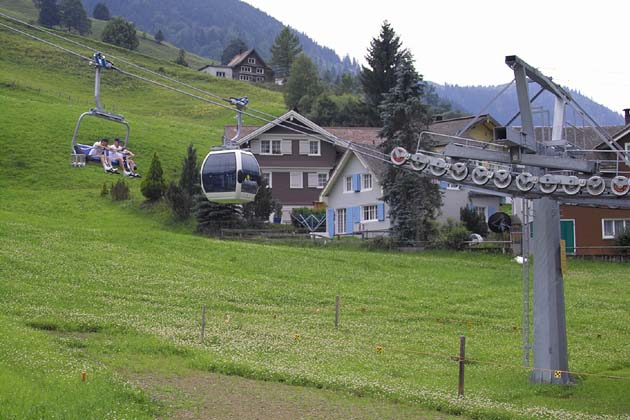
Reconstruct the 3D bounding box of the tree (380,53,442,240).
[{"bbox_3d":[6.837,-4.498,68.000,4.390,14.110,4.390,0,-2,0],"label":"tree"}]

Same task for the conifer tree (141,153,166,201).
[{"bbox_3d":[-11.964,-2.482,70.000,1.950,3.550,1.950,0,-4,0],"label":"conifer tree"}]

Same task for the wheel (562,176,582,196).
[{"bbox_3d":[7.102,-0.665,26.080,0.520,0.520,0.120,-2,-4,25],"label":"wheel"}]

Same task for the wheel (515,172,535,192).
[{"bbox_3d":[5.921,-0.781,26.630,0.520,0.520,0.120,-2,-4,25],"label":"wheel"}]

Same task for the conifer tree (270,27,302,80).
[{"bbox_3d":[-7.390,-40.708,245.000,8.200,13.800,8.200,0,-4,0],"label":"conifer tree"}]

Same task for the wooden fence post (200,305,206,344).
[{"bbox_3d":[-3.579,3.672,30.300,0.100,1.270,0.100,3,-4,0],"label":"wooden fence post"}]

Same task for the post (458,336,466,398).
[{"bbox_3d":[3.793,4.025,24.300,0.115,1.600,0.115,2,-4,0],"label":"post"}]

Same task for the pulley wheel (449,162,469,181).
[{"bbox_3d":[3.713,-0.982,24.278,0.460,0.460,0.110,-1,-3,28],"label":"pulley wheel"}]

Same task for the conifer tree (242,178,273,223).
[{"bbox_3d":[-4.503,-0.783,74.000,2.350,3.680,2.350,0,-2,0],"label":"conifer tree"}]

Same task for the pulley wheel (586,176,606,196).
[{"bbox_3d":[7.692,-0.648,25.830,0.520,0.520,0.120,-2,-4,25],"label":"pulley wheel"}]

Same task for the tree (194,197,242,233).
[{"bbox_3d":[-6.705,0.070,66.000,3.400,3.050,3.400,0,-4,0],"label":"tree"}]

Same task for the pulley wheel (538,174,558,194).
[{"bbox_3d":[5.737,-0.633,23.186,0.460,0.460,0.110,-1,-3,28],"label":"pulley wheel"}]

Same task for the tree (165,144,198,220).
[{"bbox_3d":[-9.994,-1.954,71.000,2.630,5.940,2.630,0,-2,0],"label":"tree"}]

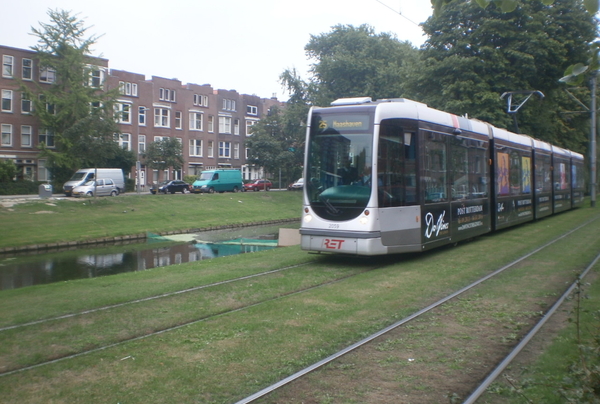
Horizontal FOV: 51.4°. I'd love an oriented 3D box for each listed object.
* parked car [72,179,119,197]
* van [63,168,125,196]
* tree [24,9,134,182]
[{"bbox_3d":[-16.837,-1.147,51.500,1.600,1.460,3.650,2,3,31],"label":"parked car"},{"bbox_3d":[-18.652,-1.766,56.500,2.000,2.520,5.400,2,3,31],"label":"van"},{"bbox_3d":[-20.411,-9.215,57.500,9.800,17.000,9.000,2,3,31],"label":"tree"}]

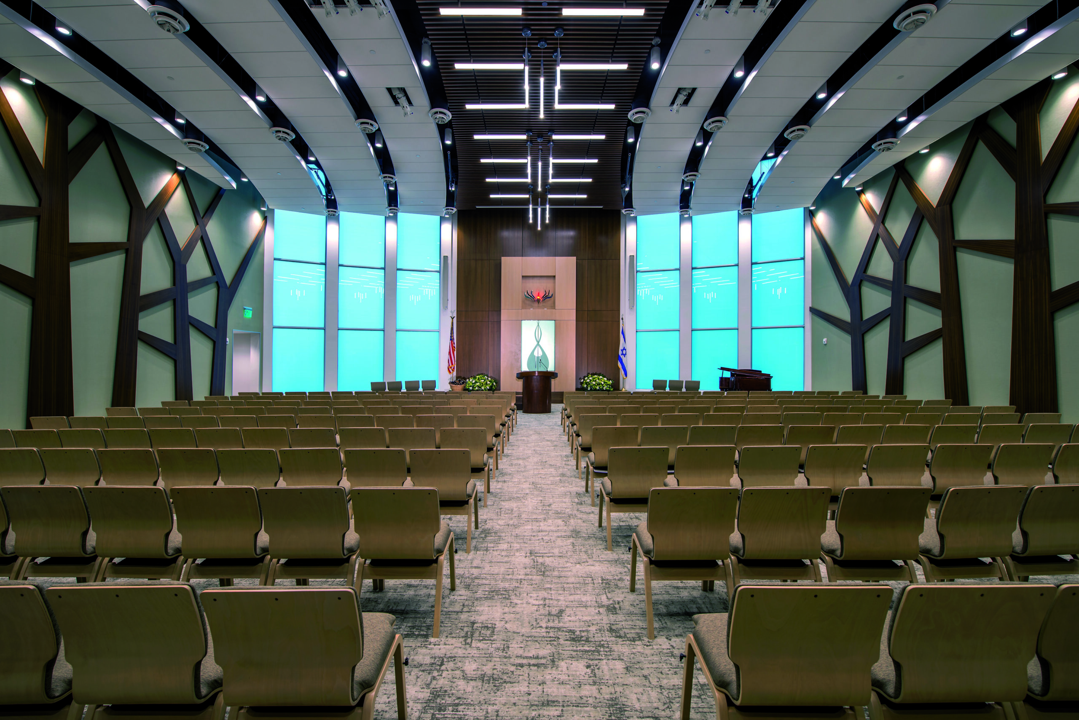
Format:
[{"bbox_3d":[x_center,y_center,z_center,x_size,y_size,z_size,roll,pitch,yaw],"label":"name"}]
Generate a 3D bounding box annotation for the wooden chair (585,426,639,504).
[{"bbox_3d":[0.800,1.115,4.680,0.505,0.825,0.545,0,0,-4],"label":"wooden chair"}]

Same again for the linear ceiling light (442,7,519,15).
[{"bbox_3d":[-1.061,-6.370,7.660,1.500,0.070,0.090,0,0,0],"label":"linear ceiling light"}]

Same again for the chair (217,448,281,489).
[{"bbox_3d":[-2.368,1.115,3.615,0.505,0.825,0.545,0,0,0],"label":"chair"}]

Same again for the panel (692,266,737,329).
[{"bbox_3d":[6.110,-2.155,14.650,1.460,2.150,0.080,0,0,25],"label":"panel"}]

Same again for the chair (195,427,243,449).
[{"bbox_3d":[-3.310,1.123,4.580,0.515,0.835,0.550,0,0,2],"label":"chair"}]

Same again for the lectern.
[{"bbox_3d":[-0.061,0.932,12.250,1.210,1.200,0.750,0,0,0],"label":"lectern"}]

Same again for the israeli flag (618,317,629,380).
[{"bbox_3d":[3.003,-0.449,15.100,0.360,2.270,0.300,0,0,0],"label":"israeli flag"}]

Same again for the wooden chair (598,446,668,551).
[{"bbox_3d":[0.805,1.123,3.640,0.515,0.835,0.550,0,0,0],"label":"wooden chair"}]

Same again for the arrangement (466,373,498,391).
[{"bbox_3d":[-2.070,0.800,15.050,1.100,0.640,0.650,0,0,0],"label":"arrangement"}]

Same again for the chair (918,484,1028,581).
[{"bbox_3d":[2.402,1.108,2.522,0.500,0.830,0.550,0,0,-5],"label":"chair"}]

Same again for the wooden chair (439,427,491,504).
[{"bbox_3d":[-0.782,1.115,4.575,0.498,0.830,0.533,0,0,0],"label":"wooden chair"}]

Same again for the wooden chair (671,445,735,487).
[{"bbox_3d":[1.375,1.115,3.690,0.505,0.825,0.545,0,0,-3],"label":"wooden chair"}]

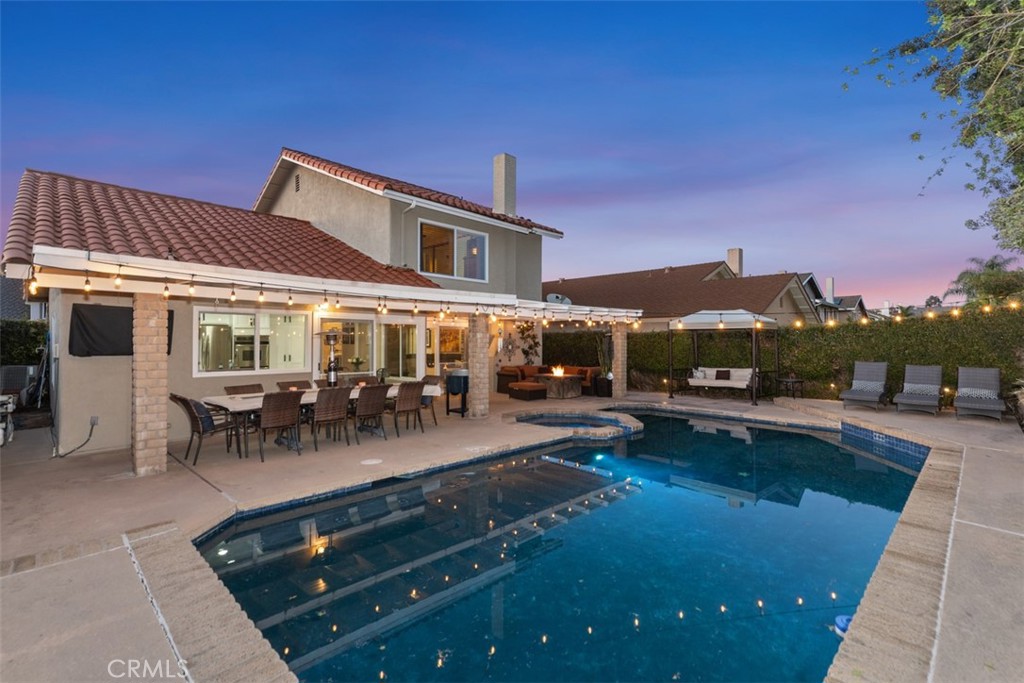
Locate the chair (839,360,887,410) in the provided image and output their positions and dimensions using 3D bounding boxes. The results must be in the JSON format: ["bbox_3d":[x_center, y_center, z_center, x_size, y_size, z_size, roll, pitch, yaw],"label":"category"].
[{"bbox_3d":[7.911,0.996,10.177,1.700,1.007,0.670,0,0,-44],"label":"chair"}]

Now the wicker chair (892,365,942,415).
[{"bbox_3d":[8.653,1.031,9.662,1.700,0.939,0.670,0,0,-44],"label":"wicker chair"}]

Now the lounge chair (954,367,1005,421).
[{"bbox_3d":[9.192,1.028,8.957,1.700,0.944,0.670,0,0,-44],"label":"lounge chair"}]

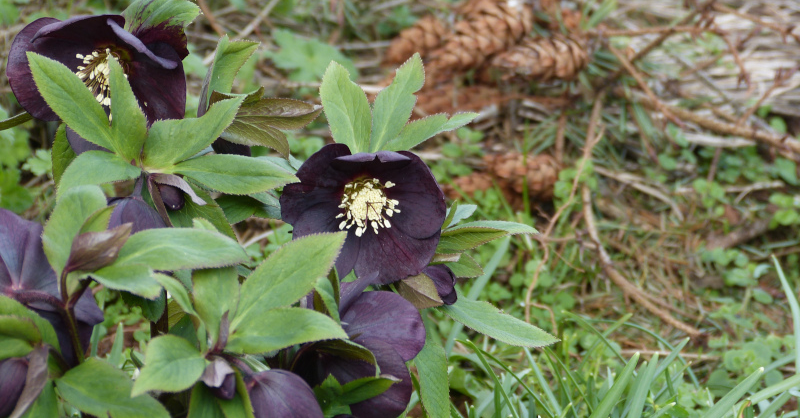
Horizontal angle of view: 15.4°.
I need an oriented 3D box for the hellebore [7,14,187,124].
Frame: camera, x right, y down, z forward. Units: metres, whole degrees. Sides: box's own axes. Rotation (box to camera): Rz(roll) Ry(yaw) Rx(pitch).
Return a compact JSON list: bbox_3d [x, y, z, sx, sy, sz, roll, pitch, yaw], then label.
[{"bbox_3d":[-0.131,-0.058,1.280,0.068,0.053,0.034,14,27,27],"label":"hellebore"}]

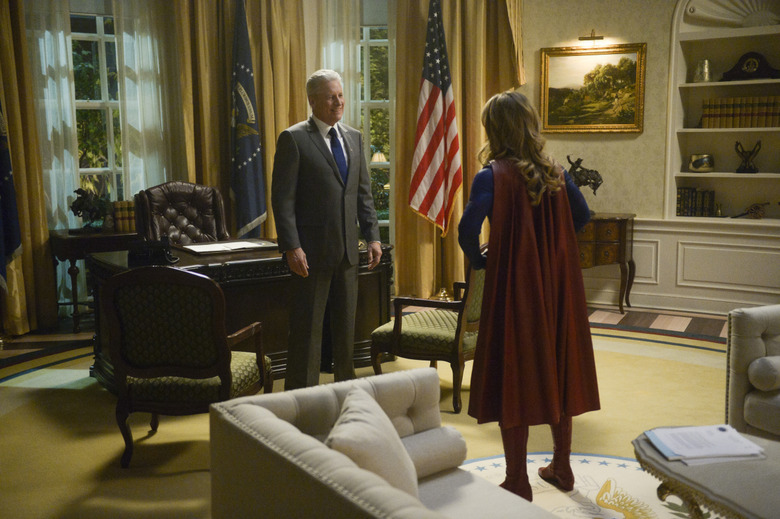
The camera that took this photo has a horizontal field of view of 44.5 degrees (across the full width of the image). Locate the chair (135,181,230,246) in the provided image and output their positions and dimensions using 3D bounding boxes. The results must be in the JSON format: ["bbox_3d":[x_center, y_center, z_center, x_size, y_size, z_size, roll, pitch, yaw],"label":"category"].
[{"bbox_3d":[-1.555,0.007,7.332,0.710,1.190,0.780,-5,10,-23],"label":"chair"}]

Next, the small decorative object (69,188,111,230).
[{"bbox_3d":[-2.457,-0.398,7.790,0.330,0.360,0.200,-4,10,-20],"label":"small decorative object"}]

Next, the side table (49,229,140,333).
[{"bbox_3d":[-2.329,0.157,8.144,0.950,0.780,0.500,-5,8,-32],"label":"side table"}]

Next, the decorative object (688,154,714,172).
[{"bbox_3d":[2.743,-0.841,8.383,0.190,0.150,0.190,5,9,35],"label":"decorative object"}]

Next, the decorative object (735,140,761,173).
[{"bbox_3d":[3.068,-0.886,8.171,0.200,0.270,0.110,5,9,35],"label":"decorative object"}]

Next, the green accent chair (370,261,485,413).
[{"bbox_3d":[0.338,0.352,5.674,0.660,0.980,0.660,5,11,34],"label":"green accent chair"}]

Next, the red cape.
[{"bbox_3d":[0.641,0.123,4.279,0.500,1.140,0.330,-3,8,-20],"label":"red cape"}]

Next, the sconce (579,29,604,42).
[{"bbox_3d":[1.661,-1.861,7.856,0.230,0.120,0.180,4,10,27],"label":"sconce"}]

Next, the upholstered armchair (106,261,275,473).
[{"bbox_3d":[-0.984,0.487,4.781,0.650,0.940,0.690,0,7,6],"label":"upholstered armchair"}]

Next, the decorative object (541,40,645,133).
[{"bbox_3d":[1.695,-1.427,7.989,0.890,0.730,0.060,4,10,27],"label":"decorative object"}]

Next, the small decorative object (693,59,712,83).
[{"bbox_3d":[2.722,-1.641,8.293,0.140,0.200,0.140,5,9,35],"label":"small decorative object"}]

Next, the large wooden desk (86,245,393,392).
[{"bbox_3d":[-1.025,0.327,6.554,1.830,0.790,1.020,-6,11,-29],"label":"large wooden desk"}]

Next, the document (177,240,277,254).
[{"bbox_3d":[-1.091,-0.085,6.539,0.580,0.025,0.340,-5,9,-33],"label":"document"}]

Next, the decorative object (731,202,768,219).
[{"bbox_3d":[2.884,-0.394,7.657,0.280,0.135,0.130,5,11,33],"label":"decorative object"}]

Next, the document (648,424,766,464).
[{"bbox_3d":[1.065,0.628,3.244,0.310,0.020,0.320,-1,7,-8],"label":"document"}]

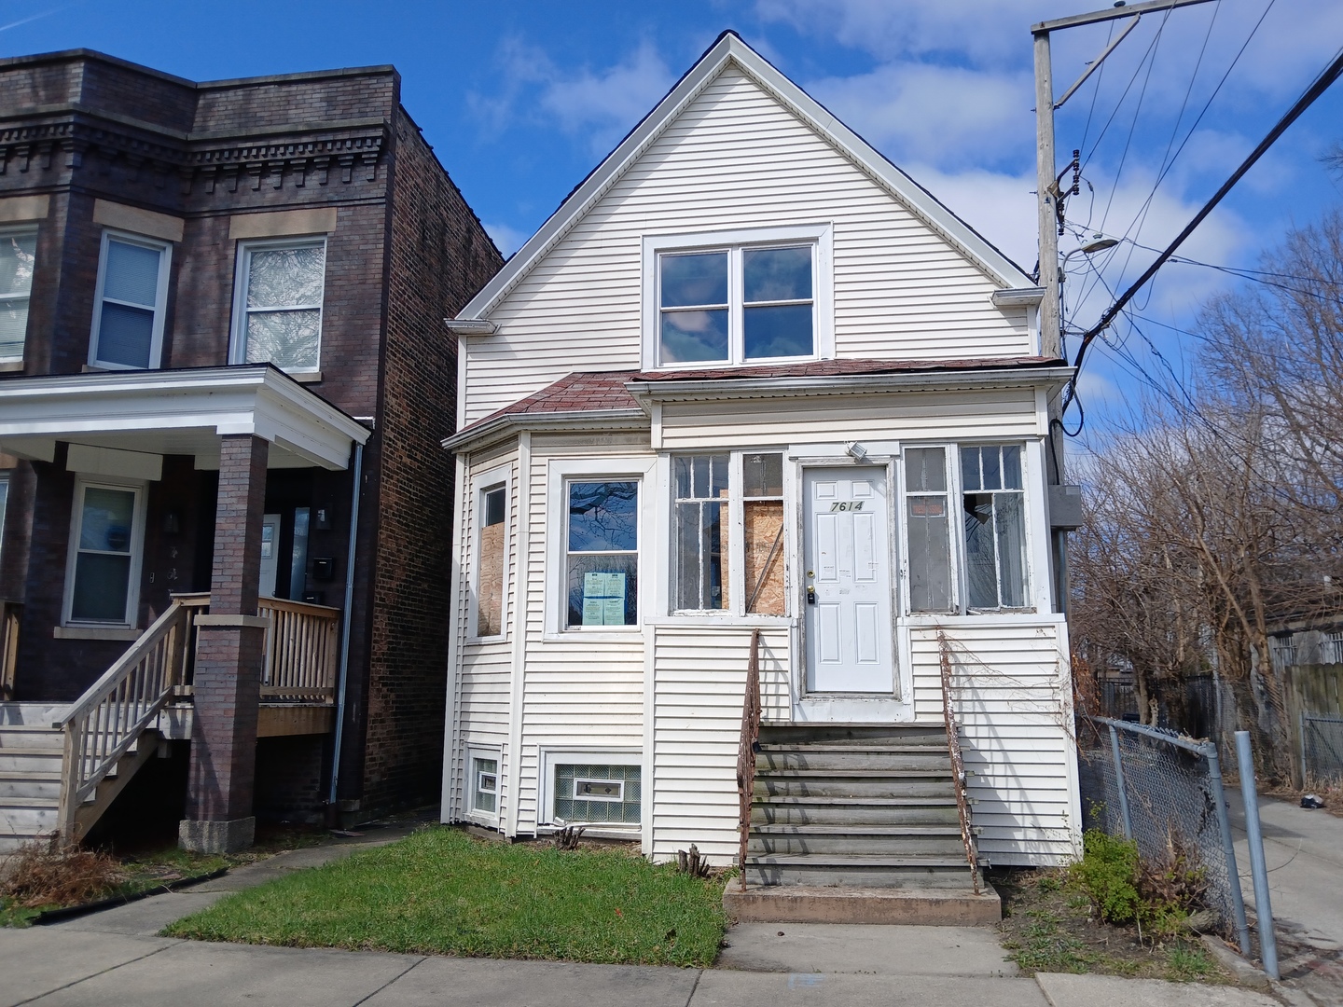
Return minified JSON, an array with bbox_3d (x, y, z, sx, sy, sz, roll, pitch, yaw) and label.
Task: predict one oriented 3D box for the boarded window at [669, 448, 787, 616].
[{"bbox_3d":[0.522,0.263,9.126,1.067,1.517,0.120,-1,-11,8],"label":"boarded window"}]

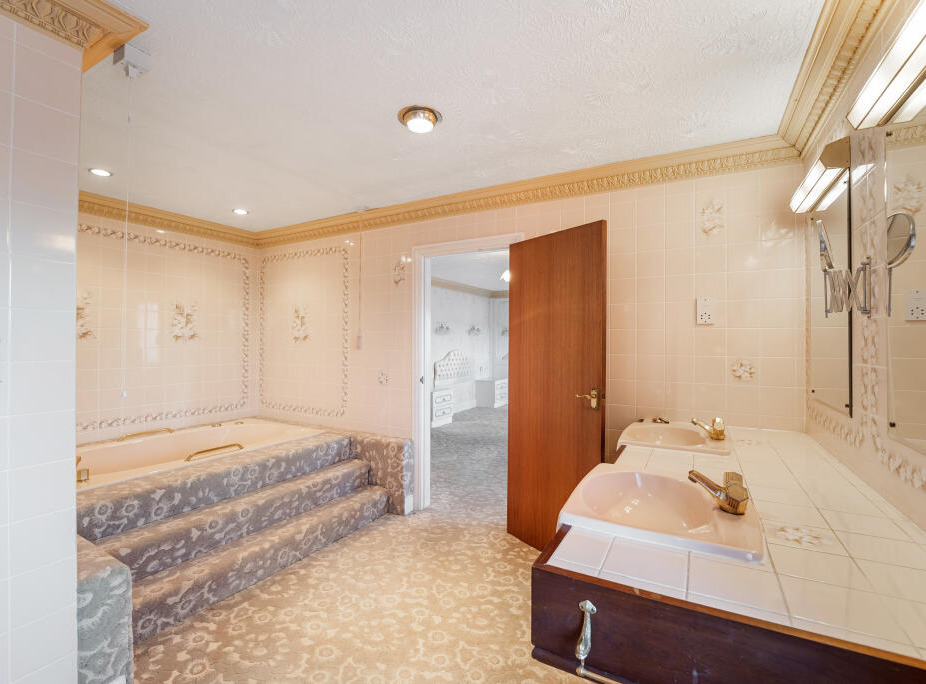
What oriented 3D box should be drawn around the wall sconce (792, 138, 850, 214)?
[{"bbox_3d":[1.528,-0.696,1.732,0.085,0.115,0.590,0,0,31],"label":"wall sconce"}]

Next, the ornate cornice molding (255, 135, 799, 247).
[{"bbox_3d":[-0.175,-0.967,2.910,4.140,0.110,0.135,0,0,27],"label":"ornate cornice molding"}]

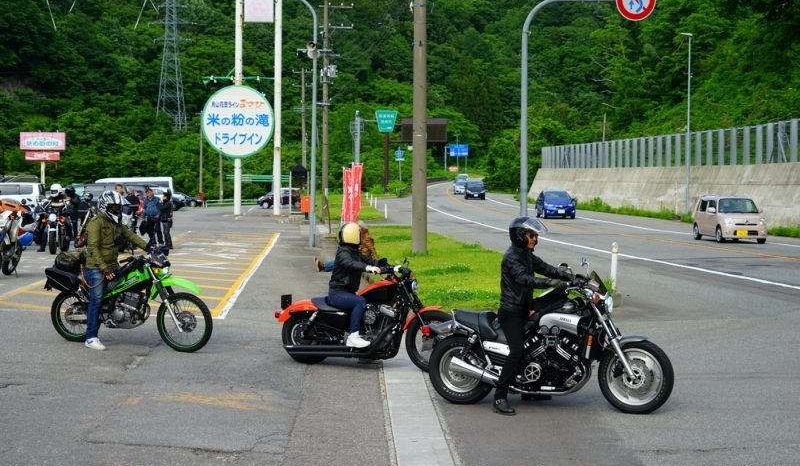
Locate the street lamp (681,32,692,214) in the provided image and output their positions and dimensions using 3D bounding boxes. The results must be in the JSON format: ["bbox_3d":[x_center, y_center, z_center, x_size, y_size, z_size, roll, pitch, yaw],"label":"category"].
[{"bbox_3d":[15.977,-6.062,68.000,0.650,10.180,0.300,0,2,-5],"label":"street lamp"}]

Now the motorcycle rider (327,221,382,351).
[{"bbox_3d":[-0.428,0.563,13.499,0.780,1.360,0.680,1,2,22],"label":"motorcycle rider"}]

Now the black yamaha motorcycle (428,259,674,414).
[{"bbox_3d":[1.308,0.932,10.996,2.300,1.300,0.820,1,2,19],"label":"black yamaha motorcycle"}]

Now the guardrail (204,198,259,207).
[{"bbox_3d":[-12.542,-2.233,91.000,4.300,0.650,0.120,0,2,-3],"label":"guardrail"}]

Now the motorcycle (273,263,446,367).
[{"bbox_3d":[-0.353,0.894,13.480,2.260,1.200,0.840,1,2,22],"label":"motorcycle"}]

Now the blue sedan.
[{"bbox_3d":[8.674,-1.587,68.839,1.700,1.530,3.980,0,2,-2],"label":"blue sedan"}]

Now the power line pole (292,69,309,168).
[{"bbox_3d":[-7.931,-7.931,101.000,1.500,11.320,0.450,1,2,6],"label":"power line pole"}]

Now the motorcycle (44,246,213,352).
[{"bbox_3d":[-3.092,0.670,13.944,2.070,1.270,0.820,1,2,14],"label":"motorcycle"}]

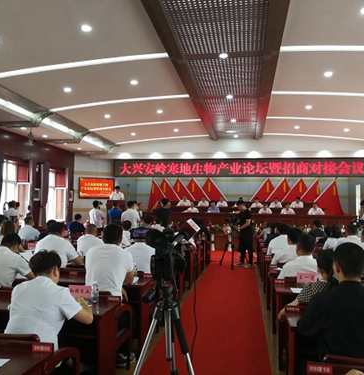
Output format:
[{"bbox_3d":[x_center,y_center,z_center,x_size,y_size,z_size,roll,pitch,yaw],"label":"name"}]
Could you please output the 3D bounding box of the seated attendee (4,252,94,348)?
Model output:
[{"bbox_3d":[-0.884,1.016,2.570,0.530,1.210,0.760,0,-3,10],"label":"seated attendee"}]

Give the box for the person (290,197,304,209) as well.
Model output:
[{"bbox_3d":[4.997,1.009,16.800,0.540,1.200,0.650,0,-3,9],"label":"person"}]

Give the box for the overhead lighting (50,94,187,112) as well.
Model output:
[{"bbox_3d":[-1.625,-2.135,9.851,3.640,0.320,0.200,0,-3,9],"label":"overhead lighting"}]

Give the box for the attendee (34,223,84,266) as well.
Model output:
[{"bbox_3d":[-1.461,1.081,4.755,0.530,1.290,0.750,0,-3,10],"label":"attendee"}]

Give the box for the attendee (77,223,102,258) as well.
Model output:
[{"bbox_3d":[-1.513,1.248,6.450,0.530,1.260,0.700,0,-3,9],"label":"attendee"}]

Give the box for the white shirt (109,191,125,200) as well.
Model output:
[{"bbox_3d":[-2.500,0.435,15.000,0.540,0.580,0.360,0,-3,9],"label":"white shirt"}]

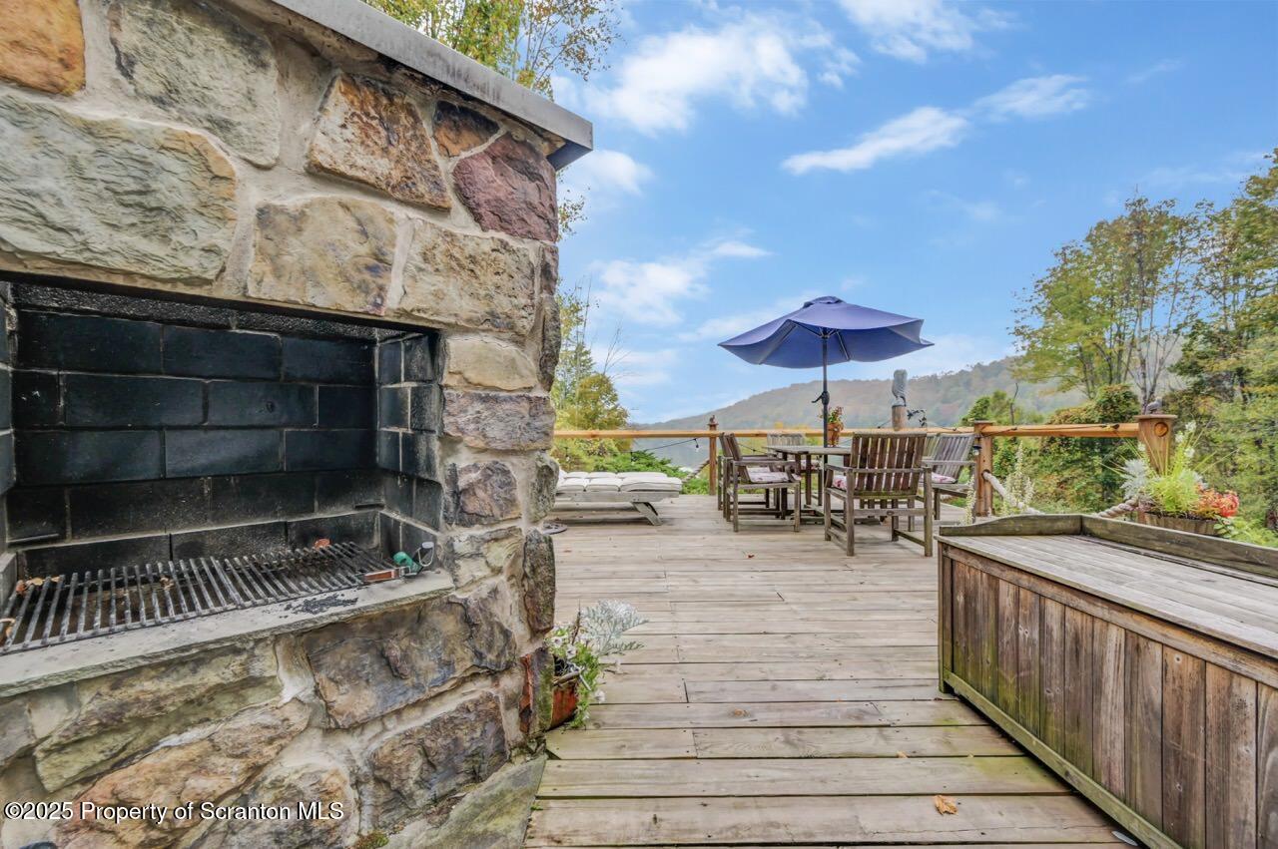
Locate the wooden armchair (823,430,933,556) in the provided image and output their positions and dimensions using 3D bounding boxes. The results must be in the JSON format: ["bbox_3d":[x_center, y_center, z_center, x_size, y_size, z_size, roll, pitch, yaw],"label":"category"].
[{"bbox_3d":[1.850,0.508,3.880,0.630,0.910,0.660,0,-1,2],"label":"wooden armchair"}]

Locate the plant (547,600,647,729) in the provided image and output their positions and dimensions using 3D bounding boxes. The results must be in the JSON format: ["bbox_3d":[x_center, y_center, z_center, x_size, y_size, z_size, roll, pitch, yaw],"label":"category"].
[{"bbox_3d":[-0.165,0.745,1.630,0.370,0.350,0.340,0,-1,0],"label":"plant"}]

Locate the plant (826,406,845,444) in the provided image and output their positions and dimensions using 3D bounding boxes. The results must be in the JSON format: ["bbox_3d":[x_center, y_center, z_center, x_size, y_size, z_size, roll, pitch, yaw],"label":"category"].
[{"bbox_3d":[2.190,0.020,5.580,0.250,0.450,0.250,0,-1,0],"label":"plant"}]

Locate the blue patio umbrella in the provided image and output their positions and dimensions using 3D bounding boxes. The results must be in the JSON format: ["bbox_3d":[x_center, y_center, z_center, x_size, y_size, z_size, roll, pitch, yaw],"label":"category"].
[{"bbox_3d":[2.030,-0.200,5.400,2.450,2.400,2.500,0,-1,0],"label":"blue patio umbrella"}]

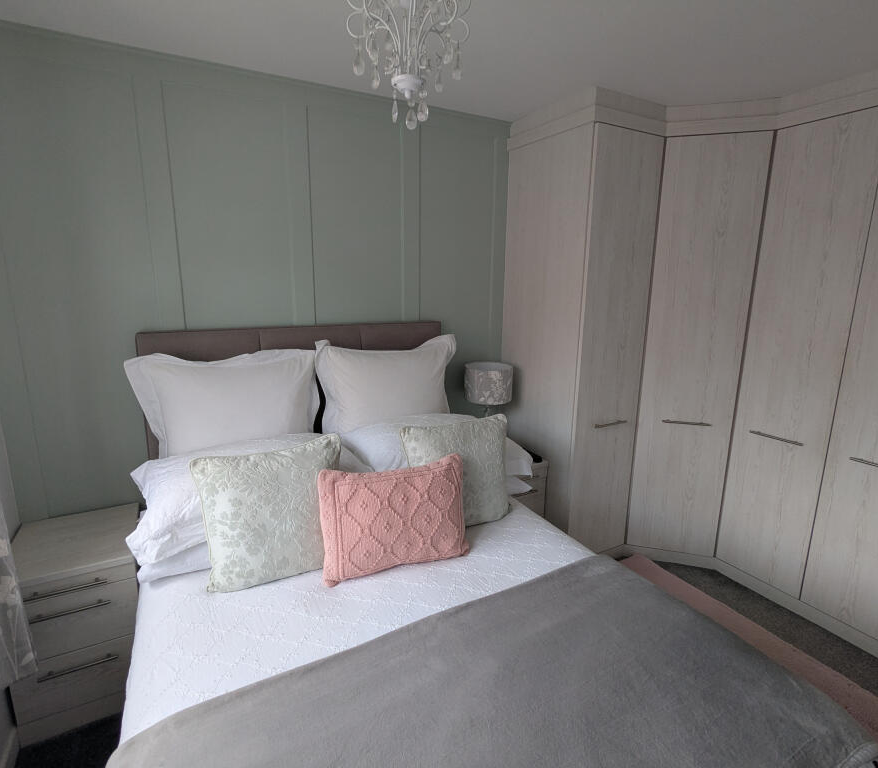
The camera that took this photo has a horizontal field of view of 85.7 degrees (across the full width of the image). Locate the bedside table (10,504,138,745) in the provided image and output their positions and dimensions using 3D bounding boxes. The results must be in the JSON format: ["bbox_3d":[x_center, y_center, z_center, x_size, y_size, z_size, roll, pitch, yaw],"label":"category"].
[{"bbox_3d":[-1.351,0.878,1.822,0.390,0.605,0.475,-6,14,-28],"label":"bedside table"}]

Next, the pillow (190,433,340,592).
[{"bbox_3d":[-0.527,0.412,1.531,0.436,0.420,0.140,-6,5,-27],"label":"pillow"}]

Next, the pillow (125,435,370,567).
[{"bbox_3d":[-0.679,0.357,1.759,0.780,0.185,0.480,-6,23,-28],"label":"pillow"}]

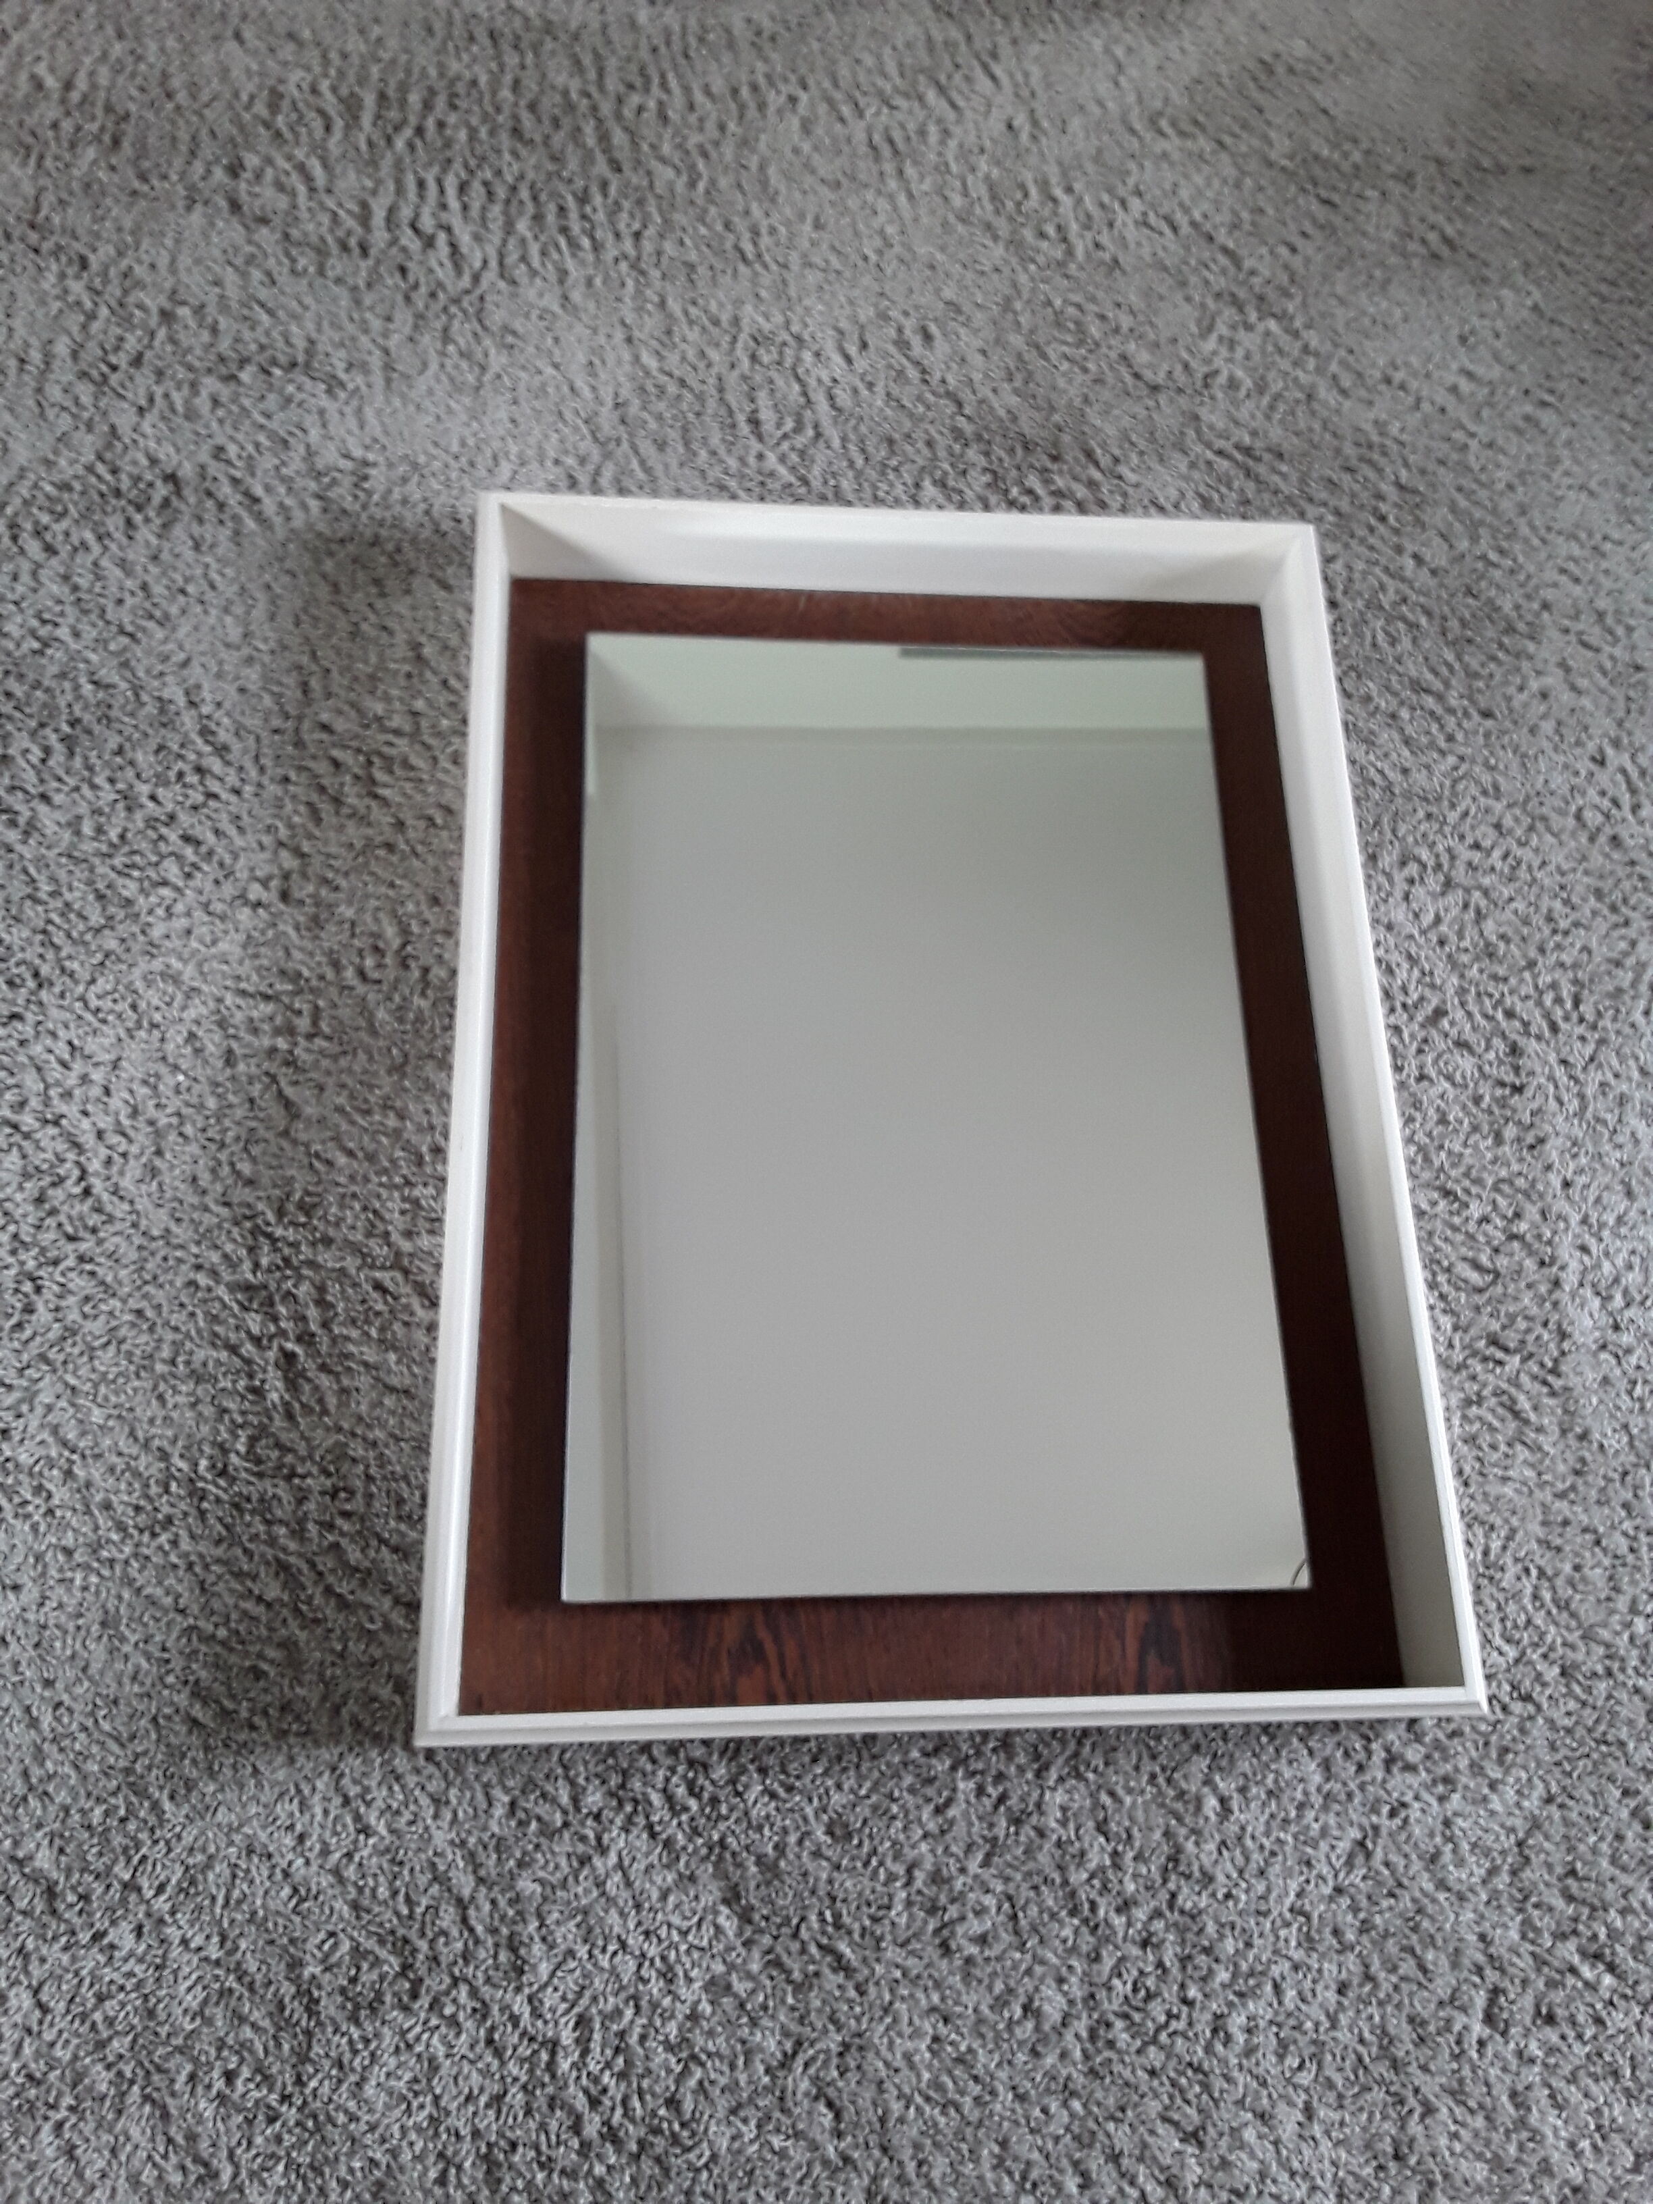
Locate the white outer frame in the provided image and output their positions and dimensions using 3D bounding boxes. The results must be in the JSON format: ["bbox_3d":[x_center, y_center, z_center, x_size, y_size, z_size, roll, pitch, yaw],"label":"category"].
[{"bbox_3d":[0.065,-0.021,1.164,0.617,0.098,0.840,0,70,-5],"label":"white outer frame"}]

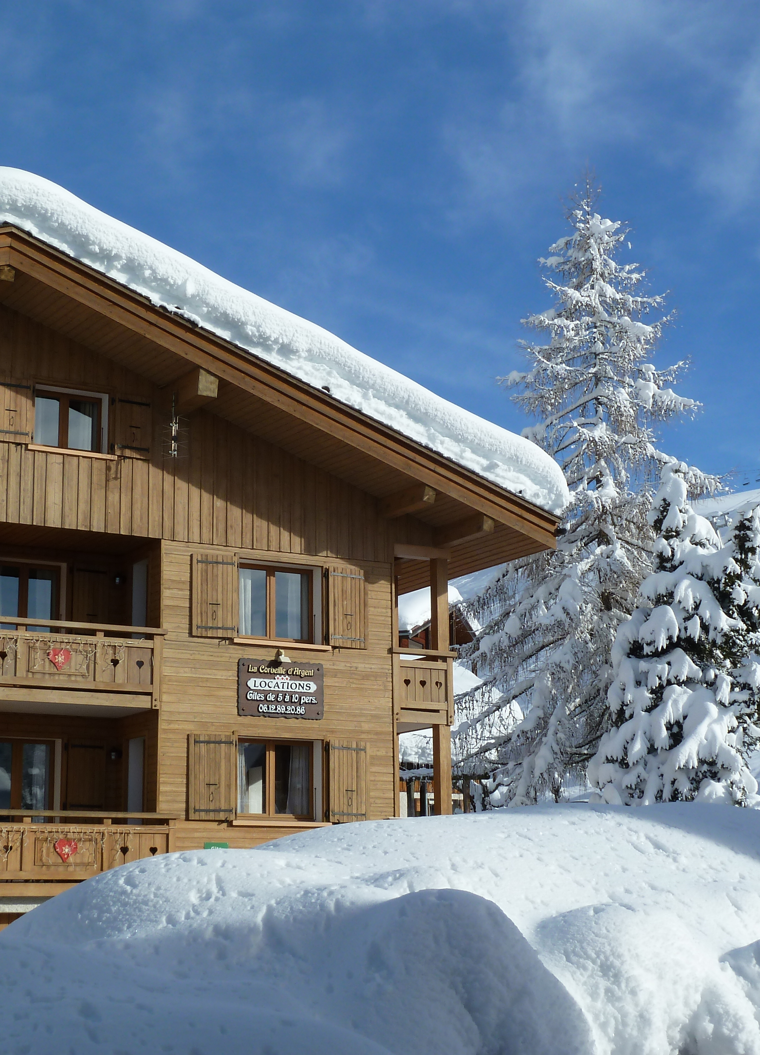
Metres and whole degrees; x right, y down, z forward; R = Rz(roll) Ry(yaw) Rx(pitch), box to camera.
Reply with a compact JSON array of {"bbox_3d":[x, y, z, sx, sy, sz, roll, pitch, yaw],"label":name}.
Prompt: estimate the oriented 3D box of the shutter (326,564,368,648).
[{"bbox_3d":[-0.506,1.277,28.290,0.644,1.271,0.050,7,-15,-29],"label":"shutter"}]

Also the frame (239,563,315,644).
[{"bbox_3d":[-1.642,1.184,27.926,1.362,1.194,0.090,7,-15,-29],"label":"frame"}]

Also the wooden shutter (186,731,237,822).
[{"bbox_3d":[-2.486,3.719,26.556,0.746,1.258,0.050,7,-15,-29],"label":"wooden shutter"}]

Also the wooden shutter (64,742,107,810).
[{"bbox_3d":[-4.465,4.261,27.170,0.608,2.080,0.050,7,-15,-29],"label":"wooden shutter"}]

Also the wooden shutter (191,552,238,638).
[{"bbox_3d":[-2.502,1.053,27.166,0.735,1.240,0.050,7,-15,-29],"label":"wooden shutter"}]

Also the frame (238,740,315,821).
[{"bbox_3d":[-1.614,3.859,27.322,1.363,1.242,0.090,7,-15,-29],"label":"frame"}]

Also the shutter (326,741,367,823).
[{"bbox_3d":[-0.465,3.940,27.696,0.672,1.241,0.050,7,-15,-29],"label":"shutter"}]

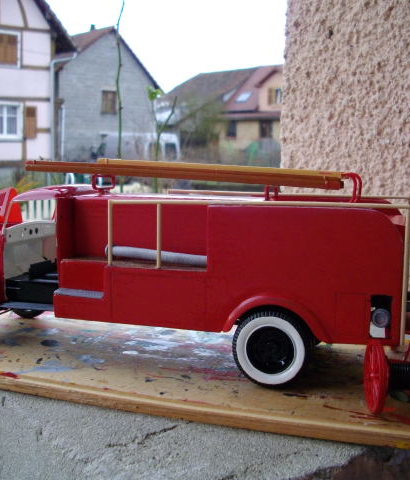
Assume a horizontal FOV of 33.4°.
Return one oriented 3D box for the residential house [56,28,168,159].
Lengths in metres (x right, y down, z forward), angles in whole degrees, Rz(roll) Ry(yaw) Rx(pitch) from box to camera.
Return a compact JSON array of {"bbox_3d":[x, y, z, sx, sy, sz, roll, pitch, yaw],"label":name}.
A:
[{"bbox_3d":[-7.813,-8.080,40.283,6.694,7.750,8.500,-6,10,-39],"label":"residential house"}]

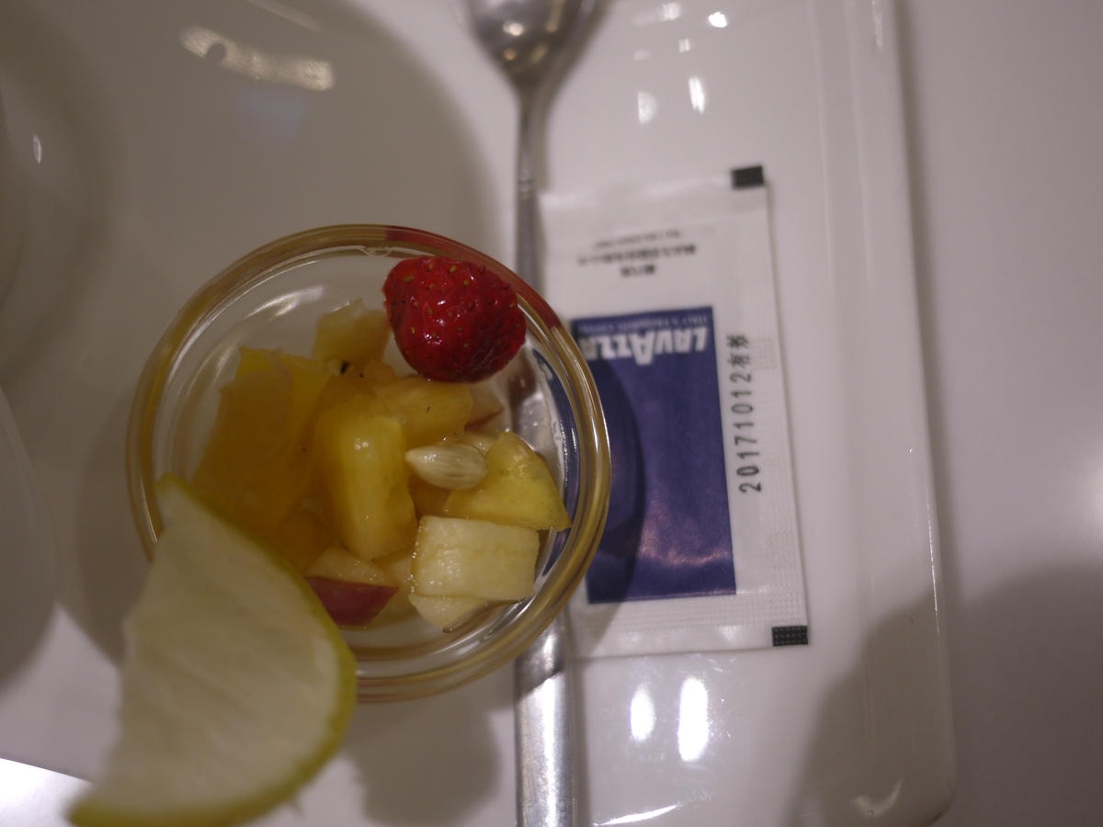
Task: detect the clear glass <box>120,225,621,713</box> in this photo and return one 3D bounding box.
[{"bbox_3d":[-0.029,0.011,0.226,0.077,0.050,0.077,0,83,-1],"label":"clear glass"}]

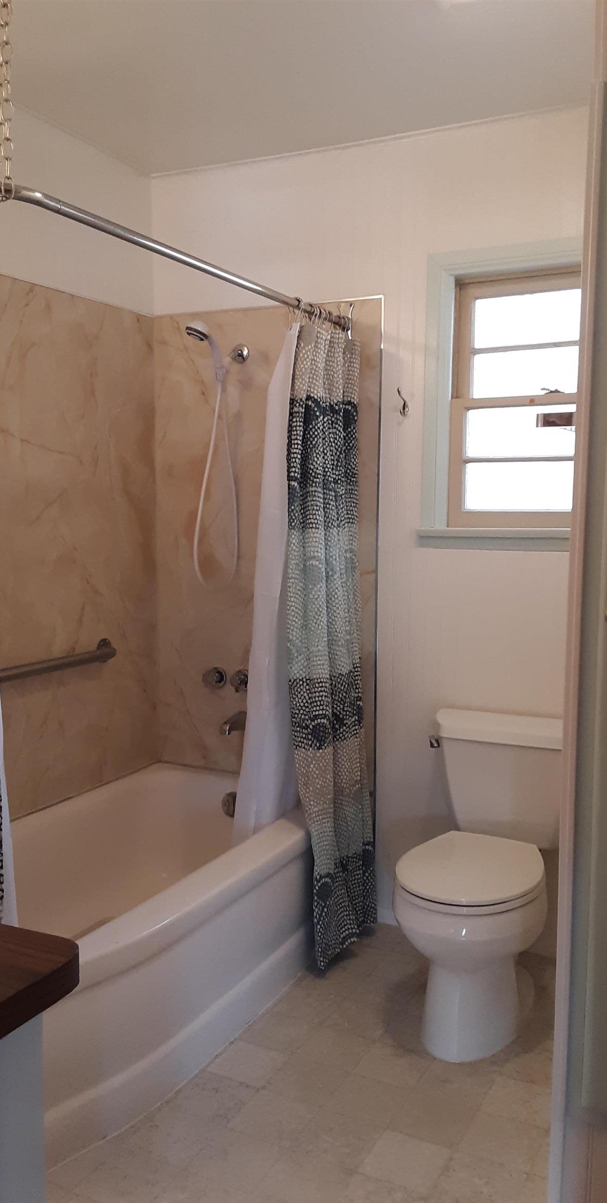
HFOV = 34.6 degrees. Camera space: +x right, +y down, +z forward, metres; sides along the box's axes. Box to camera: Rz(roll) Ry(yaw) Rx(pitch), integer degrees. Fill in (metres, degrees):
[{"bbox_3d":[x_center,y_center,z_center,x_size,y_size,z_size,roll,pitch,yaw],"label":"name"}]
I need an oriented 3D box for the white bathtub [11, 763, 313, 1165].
[{"bbox_3d":[-0.498,0.875,2.647,0.790,0.425,1.524,3,7,26],"label":"white bathtub"}]

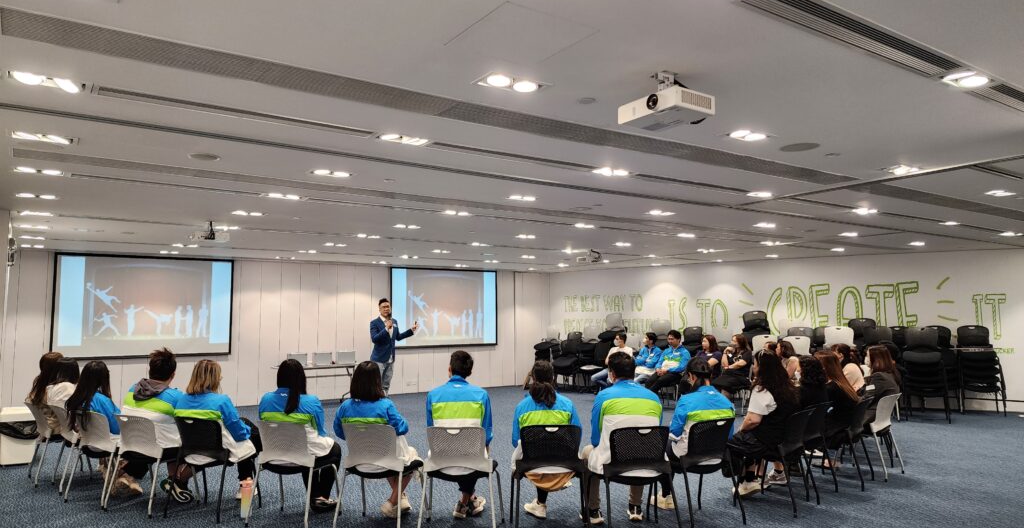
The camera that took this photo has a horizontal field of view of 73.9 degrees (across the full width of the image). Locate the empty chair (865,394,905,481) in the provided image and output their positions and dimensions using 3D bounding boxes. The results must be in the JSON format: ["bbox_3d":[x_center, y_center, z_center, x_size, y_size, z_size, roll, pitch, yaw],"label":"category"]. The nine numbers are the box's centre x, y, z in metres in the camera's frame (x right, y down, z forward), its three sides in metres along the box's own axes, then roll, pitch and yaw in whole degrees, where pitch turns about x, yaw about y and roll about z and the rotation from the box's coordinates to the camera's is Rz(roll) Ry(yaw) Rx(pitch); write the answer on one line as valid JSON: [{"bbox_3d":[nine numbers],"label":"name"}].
[{"bbox_3d":[3.537,1.668,6.710,0.520,0.790,0.550,-5,-6,44],"label":"empty chair"}]

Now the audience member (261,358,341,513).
[{"bbox_3d":[-1.655,1.395,5.484,0.460,1.230,0.620,-2,-5,19],"label":"audience member"}]

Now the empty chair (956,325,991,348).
[{"bbox_3d":[7.157,1.356,10.537,0.530,0.790,0.520,-3,-6,35],"label":"empty chair"}]

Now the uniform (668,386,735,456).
[{"bbox_3d":[1.462,1.238,5.298,0.480,0.580,0.330,2,-5,-24],"label":"uniform"}]

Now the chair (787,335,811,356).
[{"bbox_3d":[4.545,1.560,10.865,0.530,0.790,0.520,-3,-5,29],"label":"chair"}]

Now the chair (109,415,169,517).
[{"bbox_3d":[-3.030,1.638,5.715,0.550,0.790,0.520,-2,-5,23],"label":"chair"}]

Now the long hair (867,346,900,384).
[{"bbox_3d":[3.685,0.992,6.780,0.270,0.380,0.240,-4,-6,37],"label":"long hair"}]

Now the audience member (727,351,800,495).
[{"bbox_3d":[2.067,1.378,5.835,0.700,1.270,0.500,-4,-6,40],"label":"audience member"}]

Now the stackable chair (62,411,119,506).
[{"bbox_3d":[-3.544,1.665,5.992,0.550,0.790,0.520,-3,-5,27],"label":"stackable chair"}]

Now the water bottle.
[{"bbox_3d":[-2.088,1.850,5.360,0.090,0.295,0.090,0,-5,0],"label":"water bottle"}]

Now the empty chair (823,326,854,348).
[{"bbox_3d":[4.809,1.317,10.103,0.550,0.790,0.530,-4,-6,41],"label":"empty chair"}]

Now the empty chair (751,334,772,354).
[{"bbox_3d":[4.038,1.544,10.864,0.530,0.790,0.520,-3,-5,27],"label":"empty chair"}]

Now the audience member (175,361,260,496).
[{"bbox_3d":[-2.345,1.409,5.717,0.520,1.230,0.680,-2,-5,21],"label":"audience member"}]

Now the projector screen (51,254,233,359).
[{"bbox_3d":[-6.247,0.736,11.671,2.720,1.700,0.070,3,-6,-35],"label":"projector screen"}]

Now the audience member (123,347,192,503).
[{"bbox_3d":[-3.030,1.388,5.844,0.530,1.310,0.760,-3,-5,25],"label":"audience member"}]

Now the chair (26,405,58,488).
[{"bbox_3d":[-4.465,1.731,6.768,0.530,0.780,0.520,4,-6,-41],"label":"chair"}]

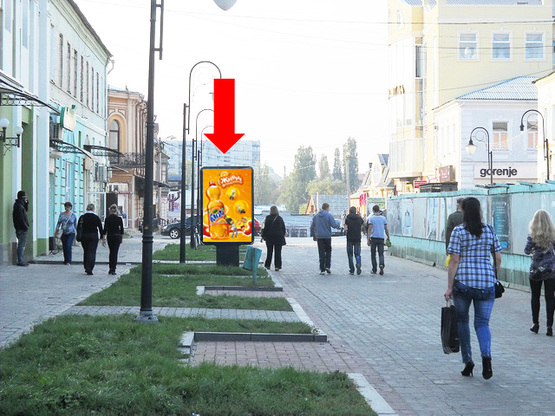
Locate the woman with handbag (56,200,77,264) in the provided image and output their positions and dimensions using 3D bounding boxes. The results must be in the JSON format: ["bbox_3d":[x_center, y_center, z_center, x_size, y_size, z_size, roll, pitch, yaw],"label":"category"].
[{"bbox_3d":[-5.675,0.691,38.800,0.540,1.680,0.380,0,0,-6],"label":"woman with handbag"}]

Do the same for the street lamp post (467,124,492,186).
[{"bbox_3d":[10.146,-1.093,72.000,1.500,5.850,0.450,0,0,0],"label":"street lamp post"}]

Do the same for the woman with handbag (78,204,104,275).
[{"bbox_3d":[-4.395,0.746,34.000,0.580,1.690,0.400,0,0,-3],"label":"woman with handbag"}]

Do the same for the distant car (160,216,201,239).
[{"bbox_3d":[-4.486,1.094,83.500,4.500,1.460,1.800,0,0,-6],"label":"distant car"}]

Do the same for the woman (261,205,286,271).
[{"bbox_3d":[-0.090,0.793,37.200,0.580,1.689,0.400,0,0,-3],"label":"woman"}]

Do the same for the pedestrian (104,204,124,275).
[{"bbox_3d":[-3.966,0.771,35.100,0.500,1.710,0.400,0,0,3],"label":"pedestrian"}]

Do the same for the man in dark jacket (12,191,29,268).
[{"bbox_3d":[-6.282,0.512,35.400,0.400,1.848,0.500,0,0,0],"label":"man in dark jacket"}]

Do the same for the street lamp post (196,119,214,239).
[{"bbox_3d":[-3.419,-1.235,72.000,1.300,5.714,0.350,0,0,-3],"label":"street lamp post"}]

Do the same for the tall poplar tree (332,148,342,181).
[{"bbox_3d":[12.946,-5.285,310.000,2.600,15.215,2.600,0,0,0],"label":"tall poplar tree"}]

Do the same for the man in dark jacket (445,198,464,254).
[{"bbox_3d":[3.418,0.721,26.800,0.560,1.790,0.400,0,0,0],"label":"man in dark jacket"}]

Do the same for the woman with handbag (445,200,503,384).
[{"bbox_3d":[1.857,0.760,13.650,0.540,1.710,0.450,0,0,-3],"label":"woman with handbag"}]

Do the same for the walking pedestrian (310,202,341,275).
[{"bbox_3d":[1.184,0.766,35.600,0.660,1.774,0.450,0,0,2],"label":"walking pedestrian"}]

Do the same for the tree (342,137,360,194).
[{"bbox_3d":[14.569,-5.882,285.000,3.300,16.287,3.300,0,0,0],"label":"tree"}]

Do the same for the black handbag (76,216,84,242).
[{"bbox_3d":[-4.766,0.520,34.900,0.170,0.580,0.330,0,0,0],"label":"black handbag"}]

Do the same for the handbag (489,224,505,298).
[{"bbox_3d":[2.075,0.509,13.650,0.160,0.695,0.280,0,0,-3],"label":"handbag"}]

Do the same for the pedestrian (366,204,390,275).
[{"bbox_3d":[2.525,0.806,35.800,0.550,1.737,0.430,0,0,-3],"label":"pedestrian"}]

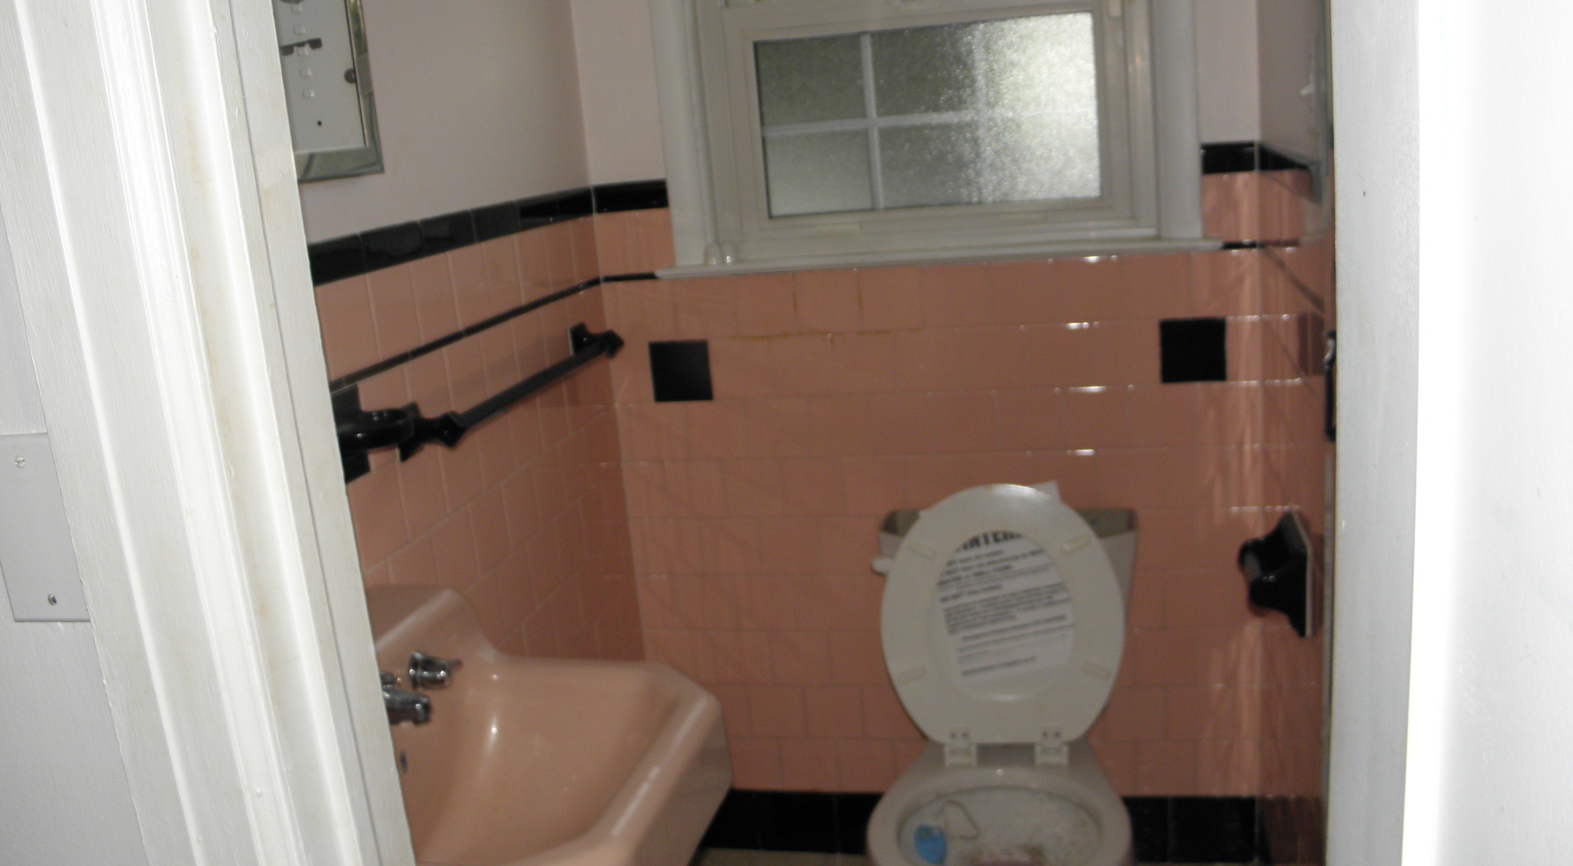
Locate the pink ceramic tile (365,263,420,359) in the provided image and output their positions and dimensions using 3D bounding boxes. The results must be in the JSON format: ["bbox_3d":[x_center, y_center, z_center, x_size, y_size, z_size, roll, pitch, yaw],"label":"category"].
[{"bbox_3d":[-0.490,-0.155,1.575,0.012,0.108,0.108,-2,14,13],"label":"pink ceramic tile"}]

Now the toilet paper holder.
[{"bbox_3d":[0.660,0.189,1.734,0.078,0.129,0.159,-2,14,13],"label":"toilet paper holder"}]

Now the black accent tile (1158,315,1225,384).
[{"bbox_3d":[0.665,-0.138,2.079,0.107,0.107,0.010,-2,14,13],"label":"black accent tile"}]

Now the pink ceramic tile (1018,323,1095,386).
[{"bbox_3d":[0.456,-0.133,2.145,0.108,0.108,0.010,-2,14,11],"label":"pink ceramic tile"}]

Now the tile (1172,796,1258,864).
[{"bbox_3d":[0.765,0.709,2.282,0.146,0.132,0.011,-2,14,12],"label":"tile"}]

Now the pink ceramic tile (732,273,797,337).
[{"bbox_3d":[-0.033,-0.219,2.217,0.108,0.108,0.009,-2,14,13],"label":"pink ceramic tile"}]

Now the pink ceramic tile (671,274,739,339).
[{"bbox_3d":[-0.144,-0.221,2.220,0.108,0.108,0.009,-2,14,12],"label":"pink ceramic tile"}]

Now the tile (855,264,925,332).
[{"bbox_3d":[0.179,-0.226,2.160,0.107,0.107,0.010,-2,14,13],"label":"tile"}]

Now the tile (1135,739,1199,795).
[{"bbox_3d":[0.676,0.597,2.269,0.108,0.108,0.009,-2,14,12],"label":"tile"}]

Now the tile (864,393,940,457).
[{"bbox_3d":[0.200,-0.017,2.220,0.108,0.108,0.012,-2,14,13],"label":"tile"}]

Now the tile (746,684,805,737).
[{"bbox_3d":[-0.019,0.520,2.394,0.107,0.107,0.010,-2,14,13],"label":"tile"}]

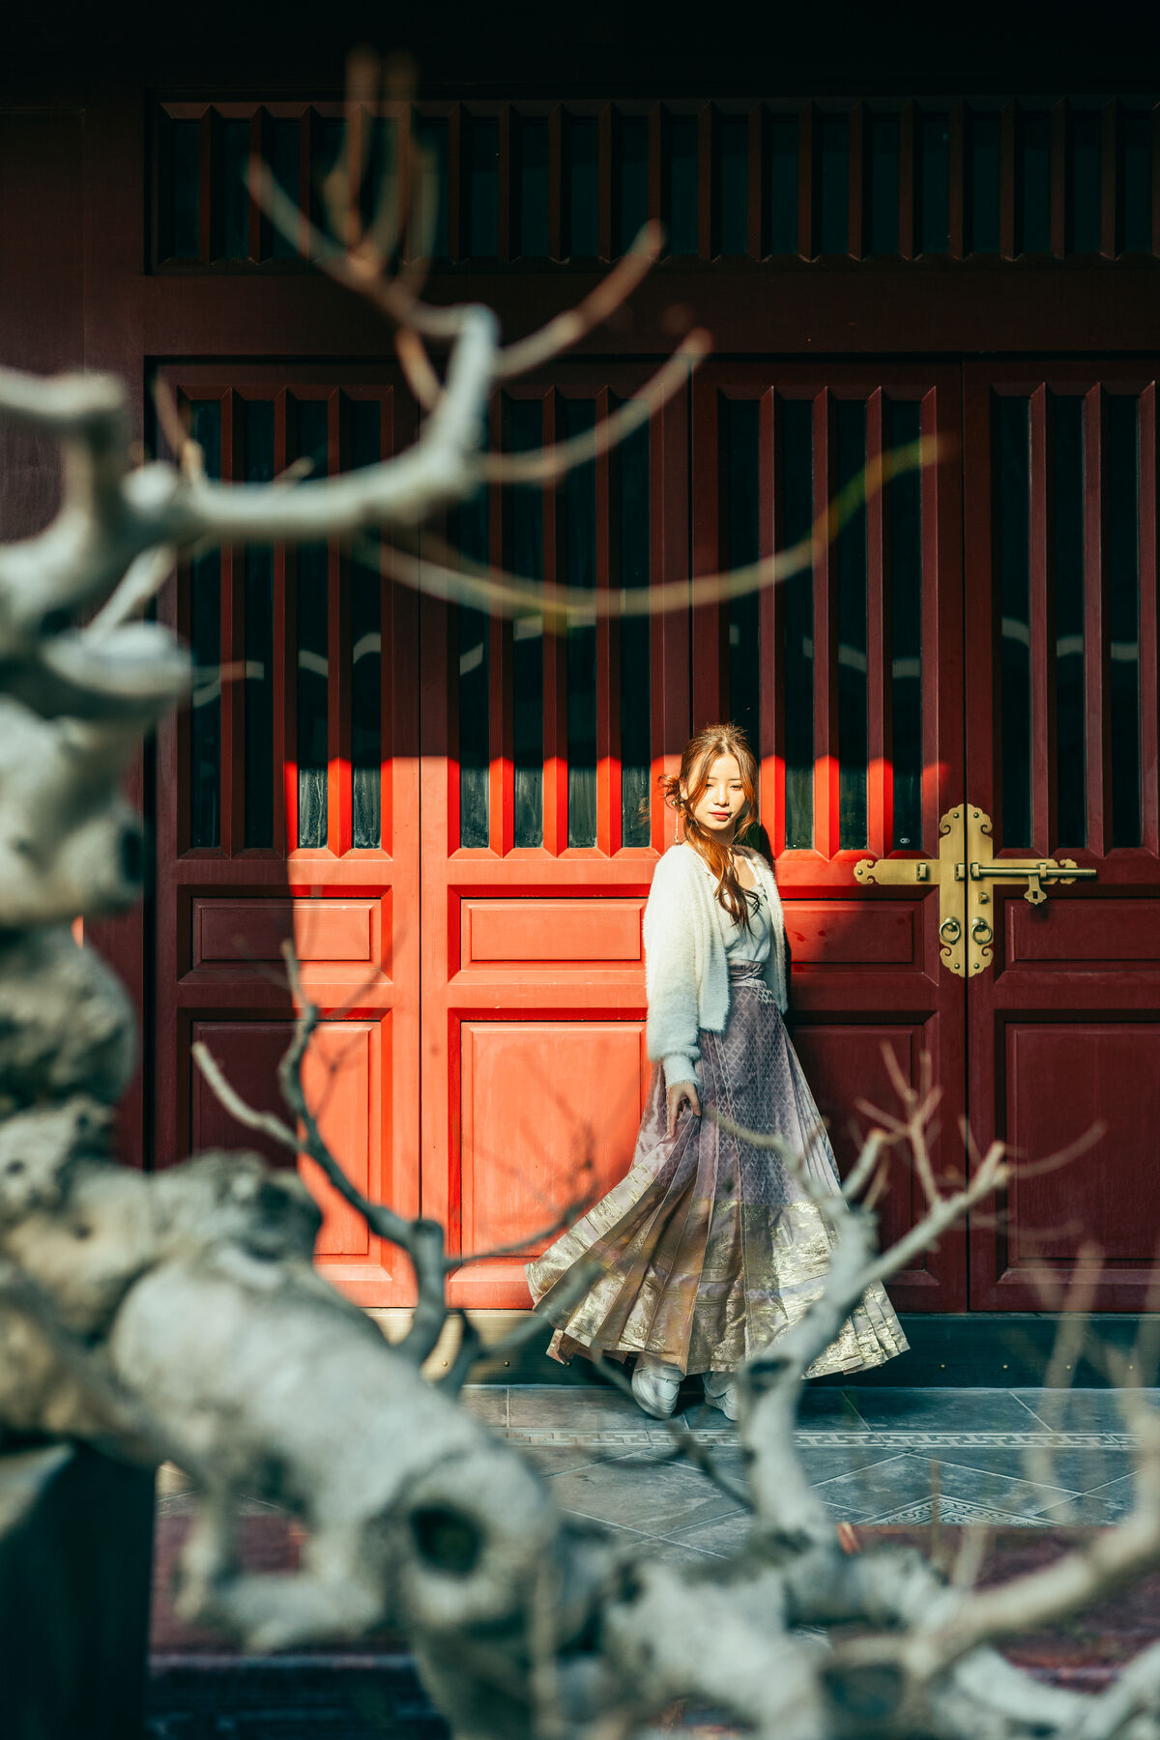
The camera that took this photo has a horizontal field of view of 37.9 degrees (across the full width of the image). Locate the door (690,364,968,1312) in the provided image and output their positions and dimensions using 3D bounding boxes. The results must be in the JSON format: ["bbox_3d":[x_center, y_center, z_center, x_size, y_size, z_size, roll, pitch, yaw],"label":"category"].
[{"bbox_3d":[0.627,-0.086,4.267,0.690,2.378,0.060,0,-1,1],"label":"door"}]

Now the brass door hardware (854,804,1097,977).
[{"bbox_3d":[0.980,0.051,4.204,0.602,0.430,0.055,0,-1,1],"label":"brass door hardware"}]

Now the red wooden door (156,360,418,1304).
[{"bbox_3d":[-0.735,-0.090,4.287,0.667,2.374,0.060,0,-1,1],"label":"red wooden door"}]

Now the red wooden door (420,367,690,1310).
[{"bbox_3d":[-0.060,-0.086,4.277,0.680,2.377,0.060,0,-1,1],"label":"red wooden door"}]

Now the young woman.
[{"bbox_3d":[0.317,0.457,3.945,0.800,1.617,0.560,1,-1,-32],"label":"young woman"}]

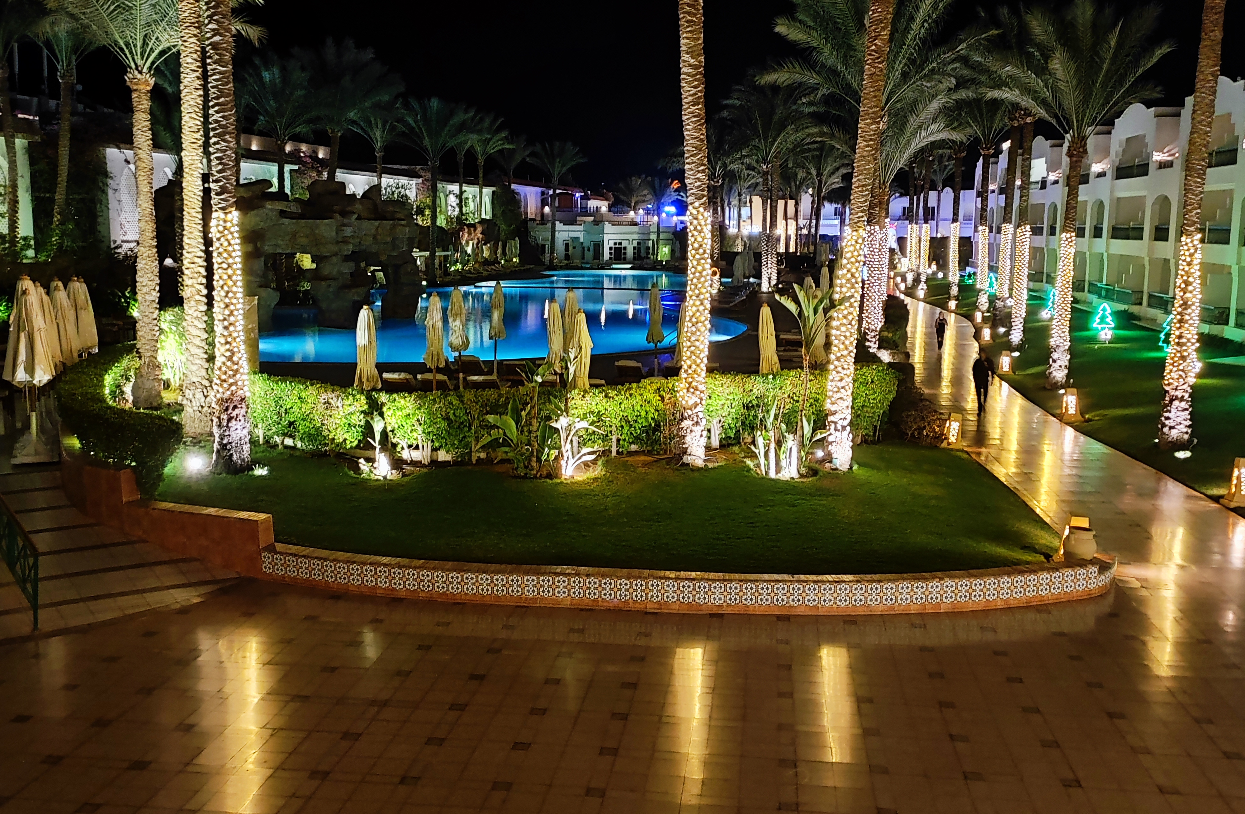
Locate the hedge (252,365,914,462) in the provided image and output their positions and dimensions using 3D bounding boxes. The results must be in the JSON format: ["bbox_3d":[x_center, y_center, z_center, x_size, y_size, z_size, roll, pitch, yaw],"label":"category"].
[{"bbox_3d":[-0.751,0.056,23.877,13.200,1.450,2.800,0,9,-5],"label":"hedge"}]

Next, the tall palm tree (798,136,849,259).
[{"bbox_3d":[17.480,-17.546,106.553,5.100,12.732,5.100,1,8,0],"label":"tall palm tree"}]

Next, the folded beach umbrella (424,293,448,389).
[{"bbox_3d":[-4.473,-1.415,28.810,0.550,2.683,0.550,1,8,0],"label":"folded beach umbrella"}]

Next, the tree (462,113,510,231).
[{"bbox_3d":[-11.879,-17.980,102.491,4.800,13.960,4.800,1,8,0],"label":"tree"}]

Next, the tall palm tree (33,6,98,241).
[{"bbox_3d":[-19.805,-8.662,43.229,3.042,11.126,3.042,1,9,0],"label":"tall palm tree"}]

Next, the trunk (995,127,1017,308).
[{"bbox_3d":[19.278,-8.887,60.325,0.580,9.749,0.580,3,9,17],"label":"trunk"}]

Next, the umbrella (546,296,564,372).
[{"bbox_3d":[-1.432,-1.091,25.650,0.450,2.450,0.450,0,9,-3],"label":"umbrella"}]

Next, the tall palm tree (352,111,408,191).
[{"bbox_3d":[-17.323,-15.074,85.743,4.237,11.972,4.237,1,9,0],"label":"tall palm tree"}]

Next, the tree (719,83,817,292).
[{"bbox_3d":[8.895,-13.349,73.810,5.900,12.642,5.900,2,9,7],"label":"tree"}]

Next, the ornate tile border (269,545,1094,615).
[{"bbox_3d":[0.949,2.477,17.271,12.750,0.470,1.750,1,8,0],"label":"ornate tile border"}]

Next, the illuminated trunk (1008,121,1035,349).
[{"bbox_3d":[15.811,-6.780,47.520,0.620,8.912,0.620,1,9,0],"label":"illuminated trunk"}]

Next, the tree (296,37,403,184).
[{"bbox_3d":[-13.406,-11.521,58.959,5.200,12.586,5.200,-1,9,-13],"label":"tree"}]

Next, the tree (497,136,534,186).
[{"bbox_3d":[-11.707,-21.660,128.230,4.900,13.720,4.900,1,8,0],"label":"tree"}]

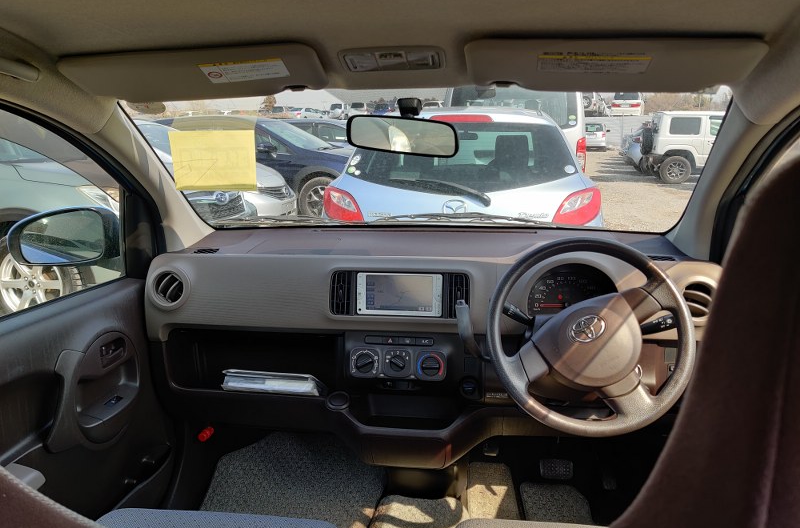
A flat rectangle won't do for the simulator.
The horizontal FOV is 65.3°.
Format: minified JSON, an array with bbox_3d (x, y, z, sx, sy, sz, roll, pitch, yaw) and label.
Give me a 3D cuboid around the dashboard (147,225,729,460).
[{"bbox_3d":[0.075,0.179,1.668,1.360,0.510,0.490,1,12,8],"label":"dashboard"}]

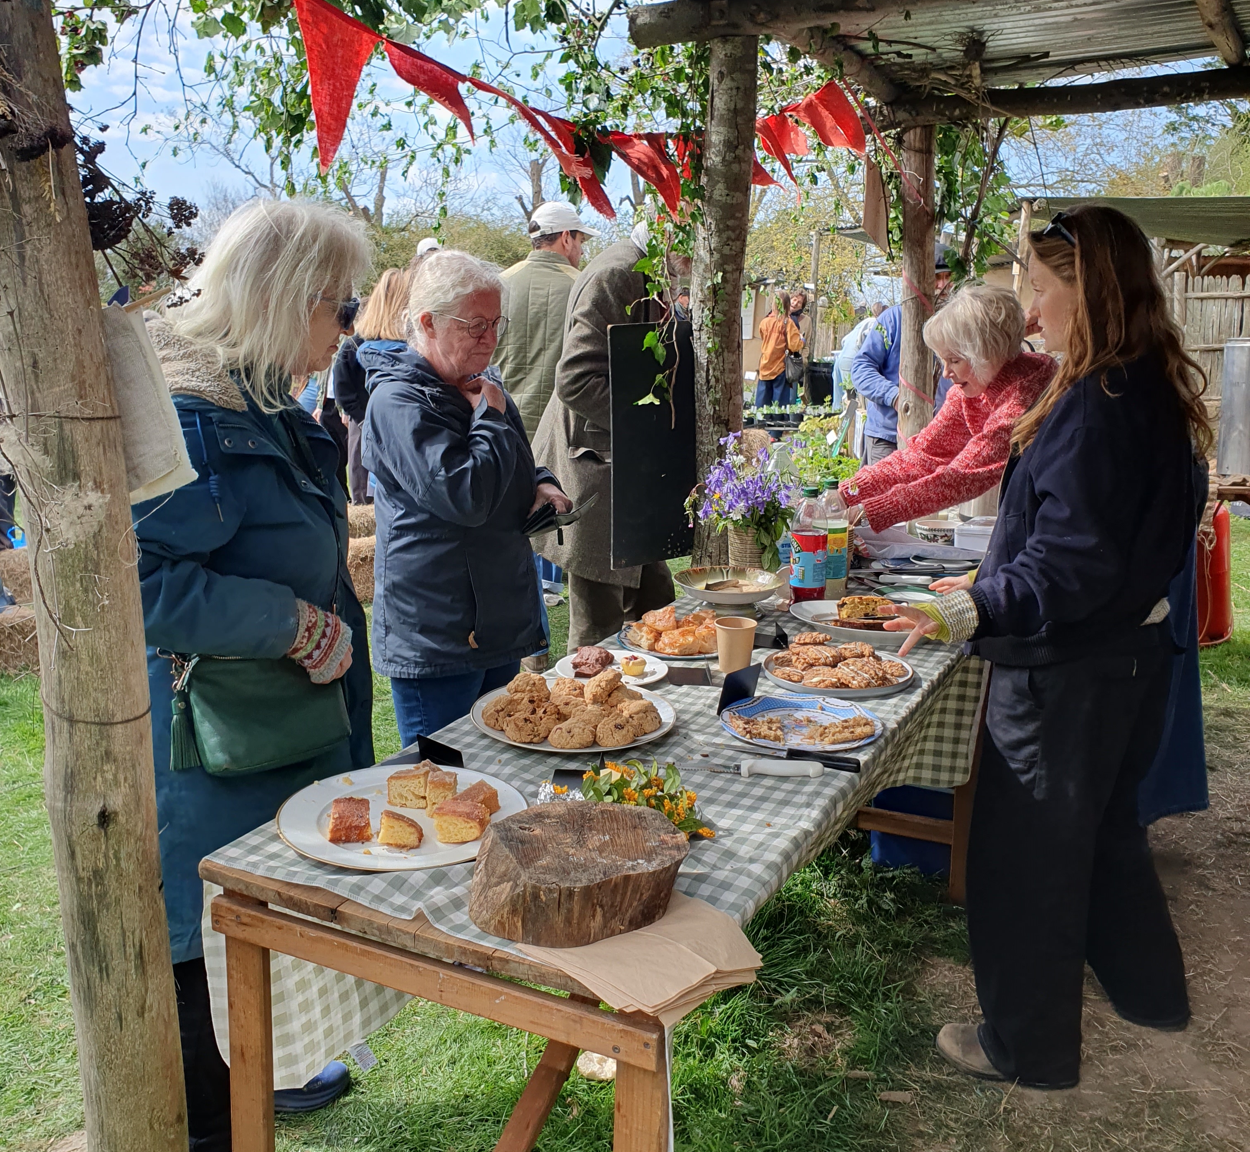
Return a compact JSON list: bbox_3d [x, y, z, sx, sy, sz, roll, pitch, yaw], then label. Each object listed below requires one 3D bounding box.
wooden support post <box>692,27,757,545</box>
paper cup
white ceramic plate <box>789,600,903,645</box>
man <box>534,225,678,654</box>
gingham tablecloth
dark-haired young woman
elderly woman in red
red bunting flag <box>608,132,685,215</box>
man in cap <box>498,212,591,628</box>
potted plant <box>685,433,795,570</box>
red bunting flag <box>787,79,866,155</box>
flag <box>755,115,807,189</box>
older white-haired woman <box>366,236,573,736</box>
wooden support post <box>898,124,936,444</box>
[{"bbox_3d":[0.244,-0.367,3.475,0.145,2.110,0.145,8,14,24],"label":"wooden support post"},{"bbox_3d":[0.225,0.138,2.529,0.083,0.093,0.083,2,13,0],"label":"paper cup"},{"bbox_3d":[0.548,0.107,2.846,0.340,0.032,0.280,5,13,13],"label":"white ceramic plate"},{"bbox_3d":[-0.050,-0.369,4.200,0.540,1.680,0.520,-2,13,-9],"label":"man"},{"bbox_3d":[0.134,0.422,2.251,0.700,0.420,1.680,7,15,26],"label":"gingham tablecloth"},{"bbox_3d":[0.785,0.175,2.330,0.620,1.630,0.490,5,14,17],"label":"dark-haired young woman"},{"bbox_3d":[0.848,0.083,2.942,0.800,1.510,0.500,8,14,24],"label":"elderly woman in red"},{"bbox_3d":[0.040,-0.841,2.620,0.120,0.190,0.200,8,14,24],"label":"red bunting flag"},{"bbox_3d":[-0.307,-0.528,4.720,0.500,1.780,0.360,5,14,20],"label":"man in cap"},{"bbox_3d":[0.297,-0.190,3.230,0.280,0.385,0.270,2,13,0],"label":"potted plant"},{"bbox_3d":[0.619,-1.412,3.850,0.170,0.230,0.200,7,15,25],"label":"red bunting flag"},{"bbox_3d":[0.447,-1.223,3.600,0.090,0.220,0.170,7,15,25],"label":"flag"},{"bbox_3d":[-0.333,0.103,2.598,0.420,1.550,0.480,8,14,24],"label":"older white-haired woman"},{"bbox_3d":[1.195,-0.740,5.150,0.140,2.120,0.140,-4,13,-5],"label":"wooden support post"}]

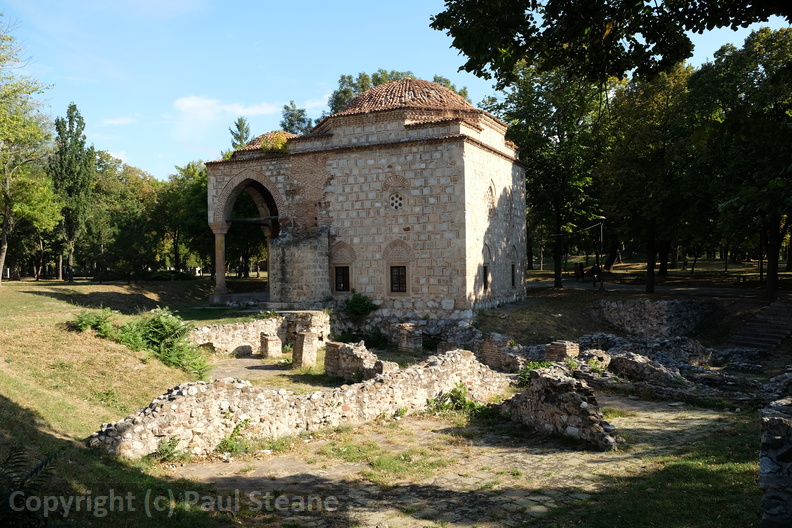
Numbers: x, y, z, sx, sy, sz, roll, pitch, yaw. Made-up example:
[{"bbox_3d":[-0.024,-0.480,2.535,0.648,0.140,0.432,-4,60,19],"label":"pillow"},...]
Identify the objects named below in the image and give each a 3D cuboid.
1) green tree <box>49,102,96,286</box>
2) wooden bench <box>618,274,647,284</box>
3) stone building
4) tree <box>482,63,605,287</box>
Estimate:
[{"bbox_3d":[-31.000,-6.950,65.500,4.400,17.100,4.400,0,0,0],"label":"green tree"},{"bbox_3d":[19.600,1.330,56.500,2.100,0.780,0.620,0,0,20],"label":"wooden bench"},{"bbox_3d":[-1.300,-3.450,34.100,13.500,11.100,9.200,0,0,27],"label":"stone building"},{"bbox_3d":[11.100,-6.650,51.000,9.000,16.600,9.000,0,0,0],"label":"tree"}]

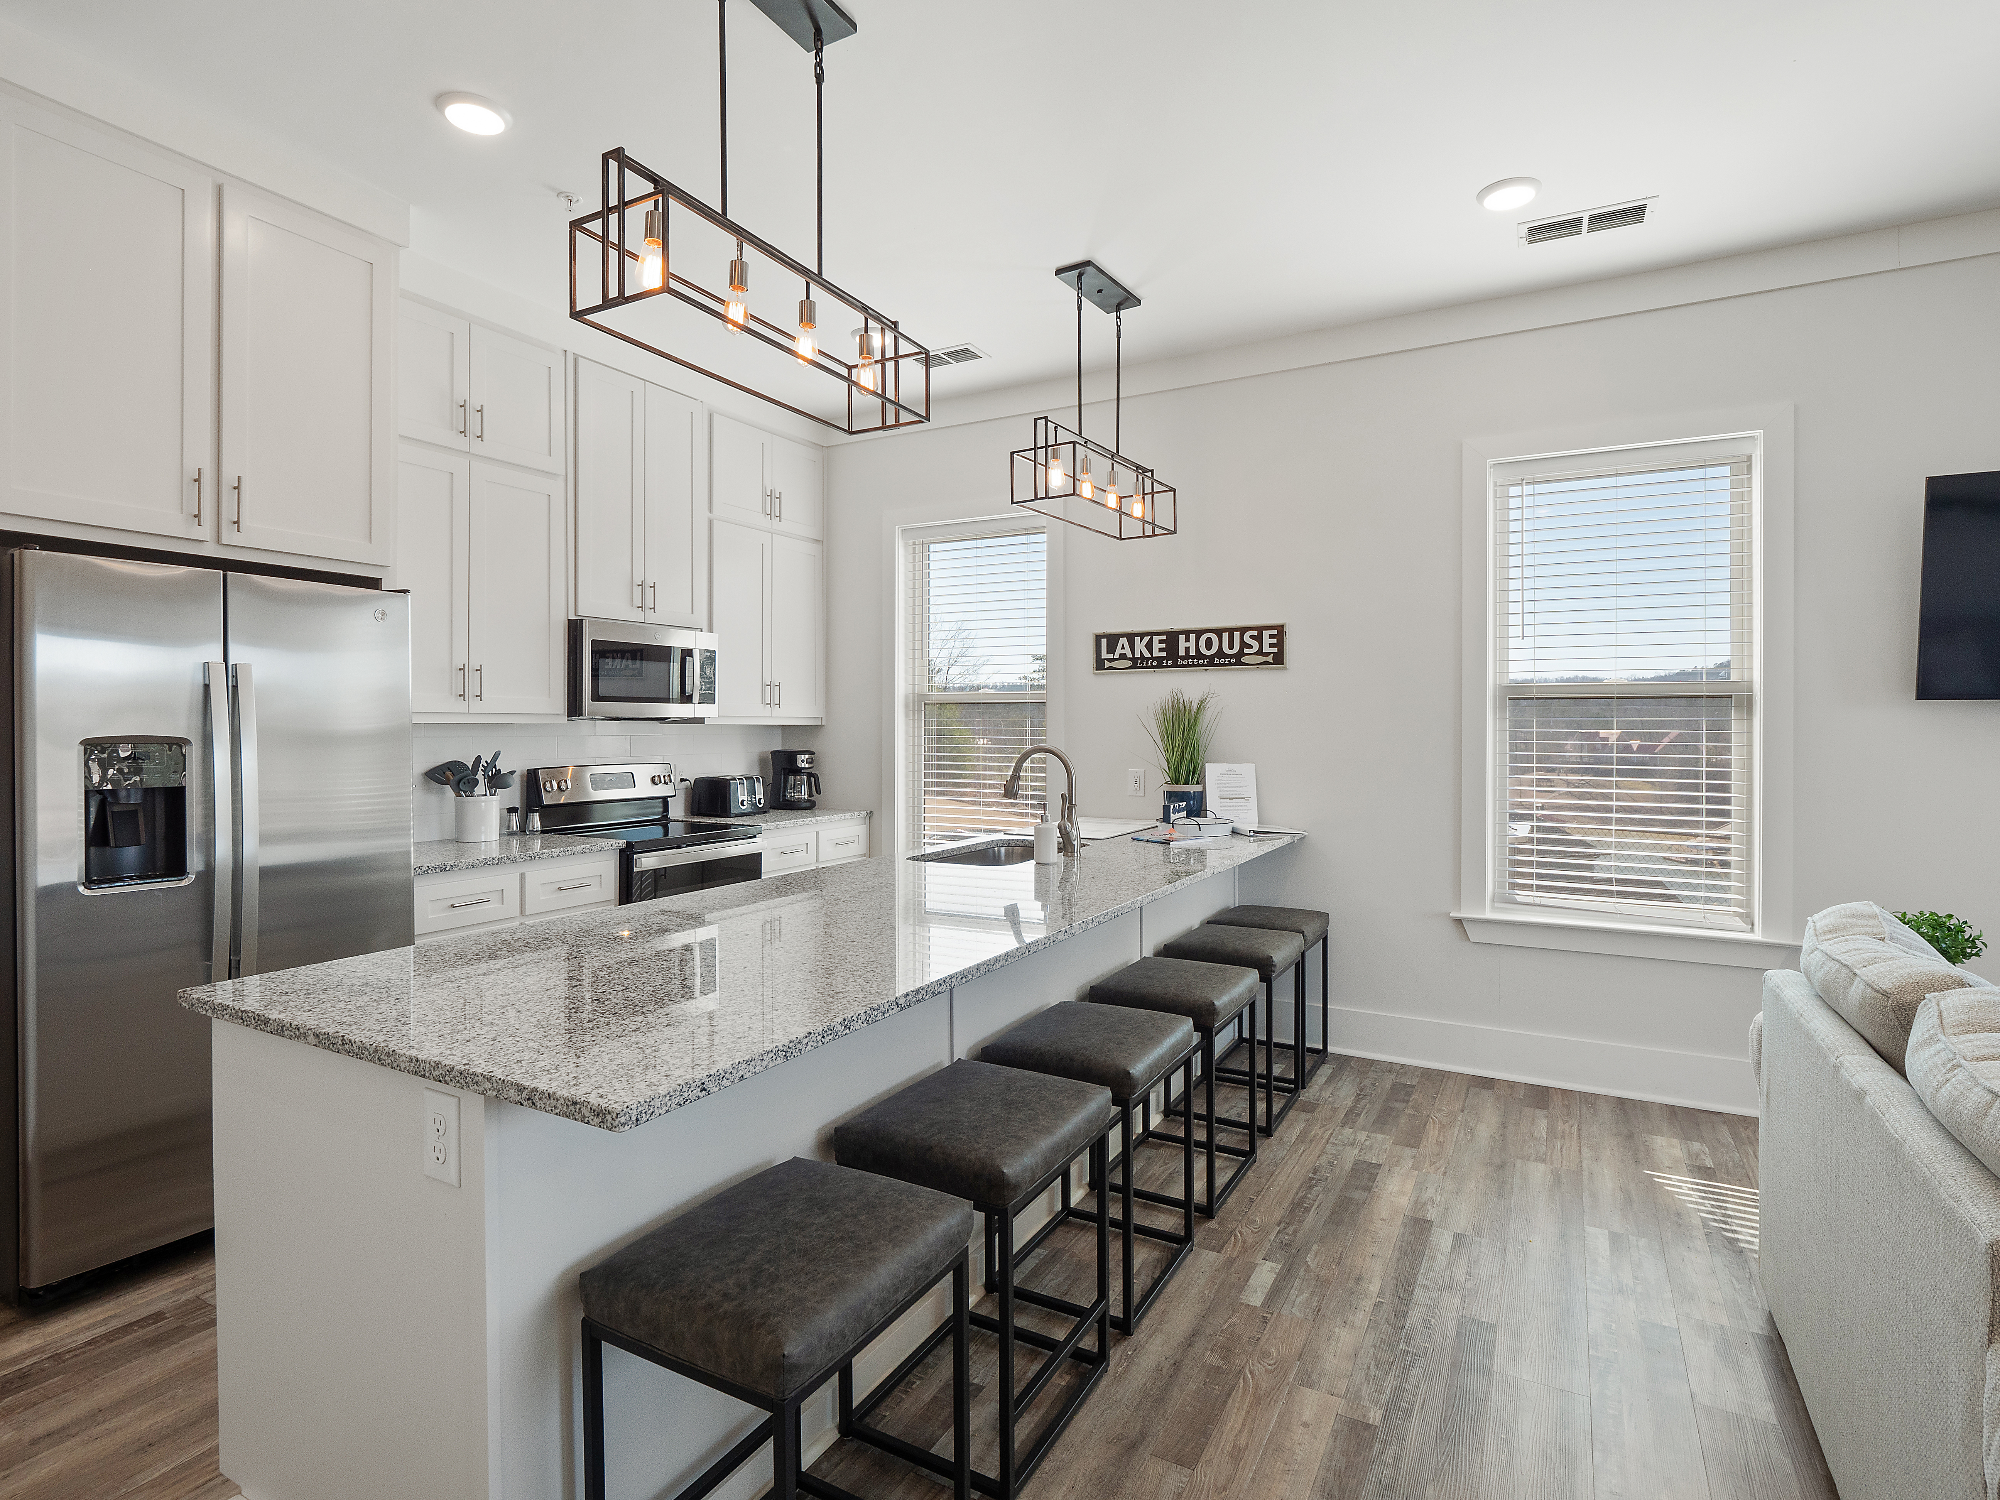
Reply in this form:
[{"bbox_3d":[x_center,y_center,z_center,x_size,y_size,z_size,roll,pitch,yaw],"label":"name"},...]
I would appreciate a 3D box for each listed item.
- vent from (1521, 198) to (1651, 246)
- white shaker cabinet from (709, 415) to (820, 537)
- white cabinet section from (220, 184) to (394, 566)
[{"bbox_3d":[1.922,-1.723,3.417,0.397,0.016,0.191,1,1,28],"label":"vent"},{"bbox_3d":[-1.294,-1.360,5.285,0.320,0.505,0.850,1,1,28],"label":"white shaker cabinet"},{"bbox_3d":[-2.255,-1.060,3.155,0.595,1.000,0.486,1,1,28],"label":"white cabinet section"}]

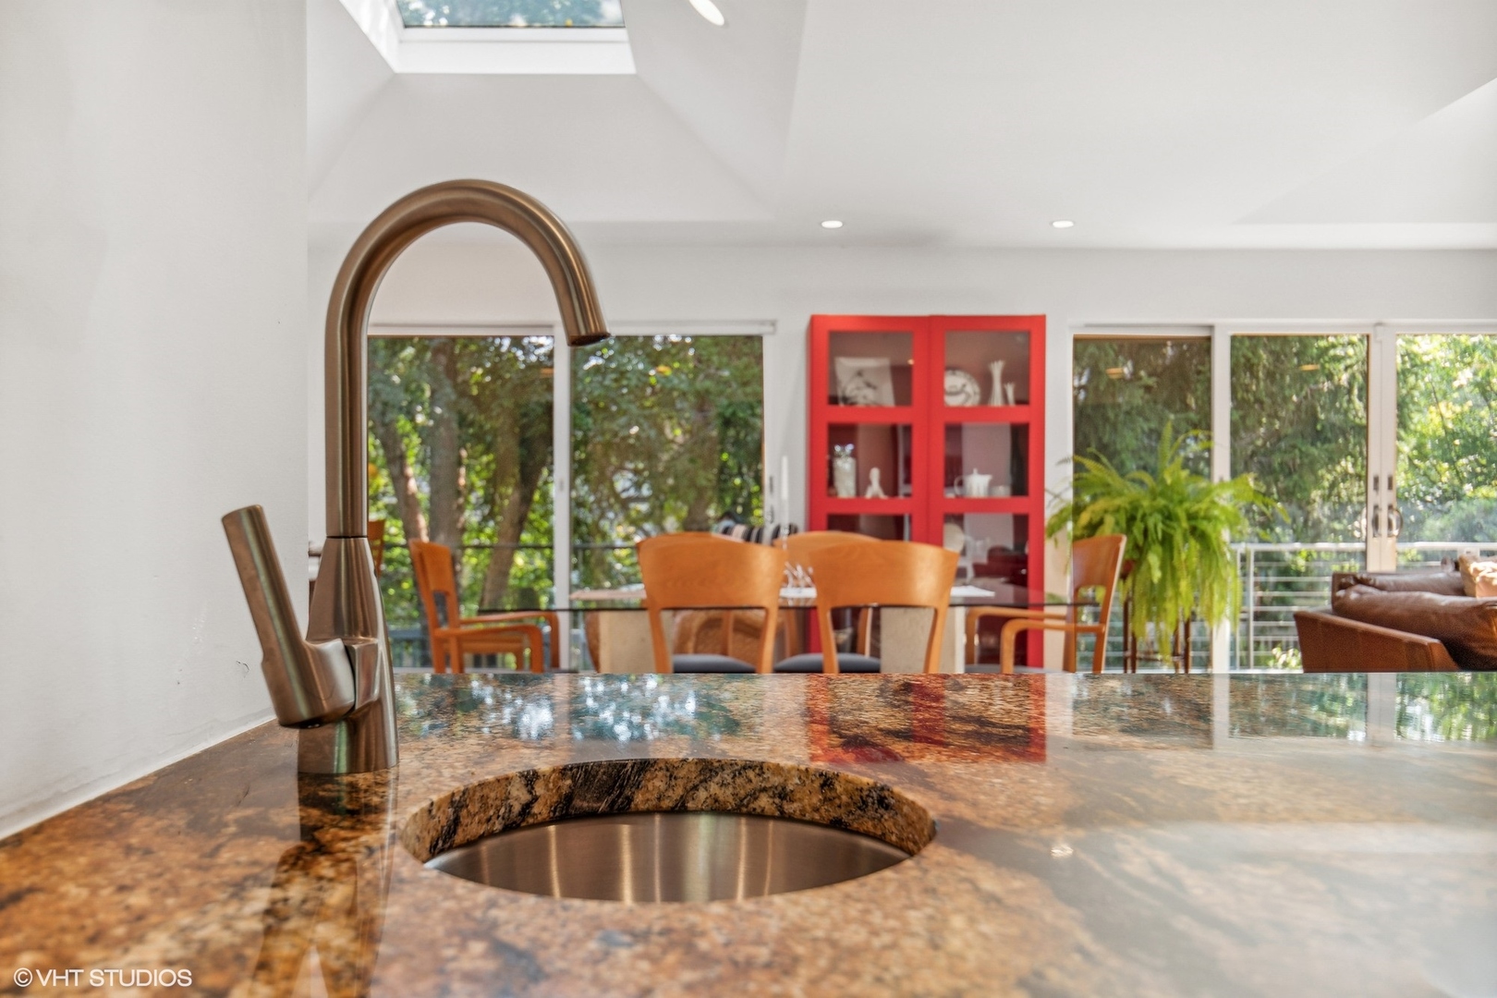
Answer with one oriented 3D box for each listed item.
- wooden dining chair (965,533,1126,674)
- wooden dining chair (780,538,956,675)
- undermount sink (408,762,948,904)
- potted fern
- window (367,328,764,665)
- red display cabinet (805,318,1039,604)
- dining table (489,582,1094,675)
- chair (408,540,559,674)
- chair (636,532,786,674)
[{"bbox_3d":[1.120,0.620,4.330,0.520,0.960,0.540,0,0,-4],"label":"wooden dining chair"},{"bbox_3d":[0.430,0.620,3.820,0.480,0.960,0.520,0,0,-4],"label":"wooden dining chair"},{"bbox_3d":[-0.045,0.275,0.660,0.310,0.190,0.300,0,0,0],"label":"undermount sink"},{"bbox_3d":[1.950,0.200,5.300,1.090,1.120,1.020,0,0,0],"label":"potted fern"},{"bbox_3d":[-1.050,0.080,6.220,2.360,2.060,0.100,0,0,0],"label":"window"},{"bbox_3d":[0.920,0.080,5.960,1.200,2.030,0.420,0,0,0],"label":"red display cabinet"},{"bbox_3d":[0.120,0.730,4.330,2.080,0.740,1.100,0,0,-4],"label":"dining table"},{"bbox_3d":[-0.975,0.620,4.180,0.520,0.960,0.540,0,0,-4],"label":"chair"},{"bbox_3d":[-0.130,0.620,3.800,0.480,0.960,0.520,0,0,-4],"label":"chair"}]

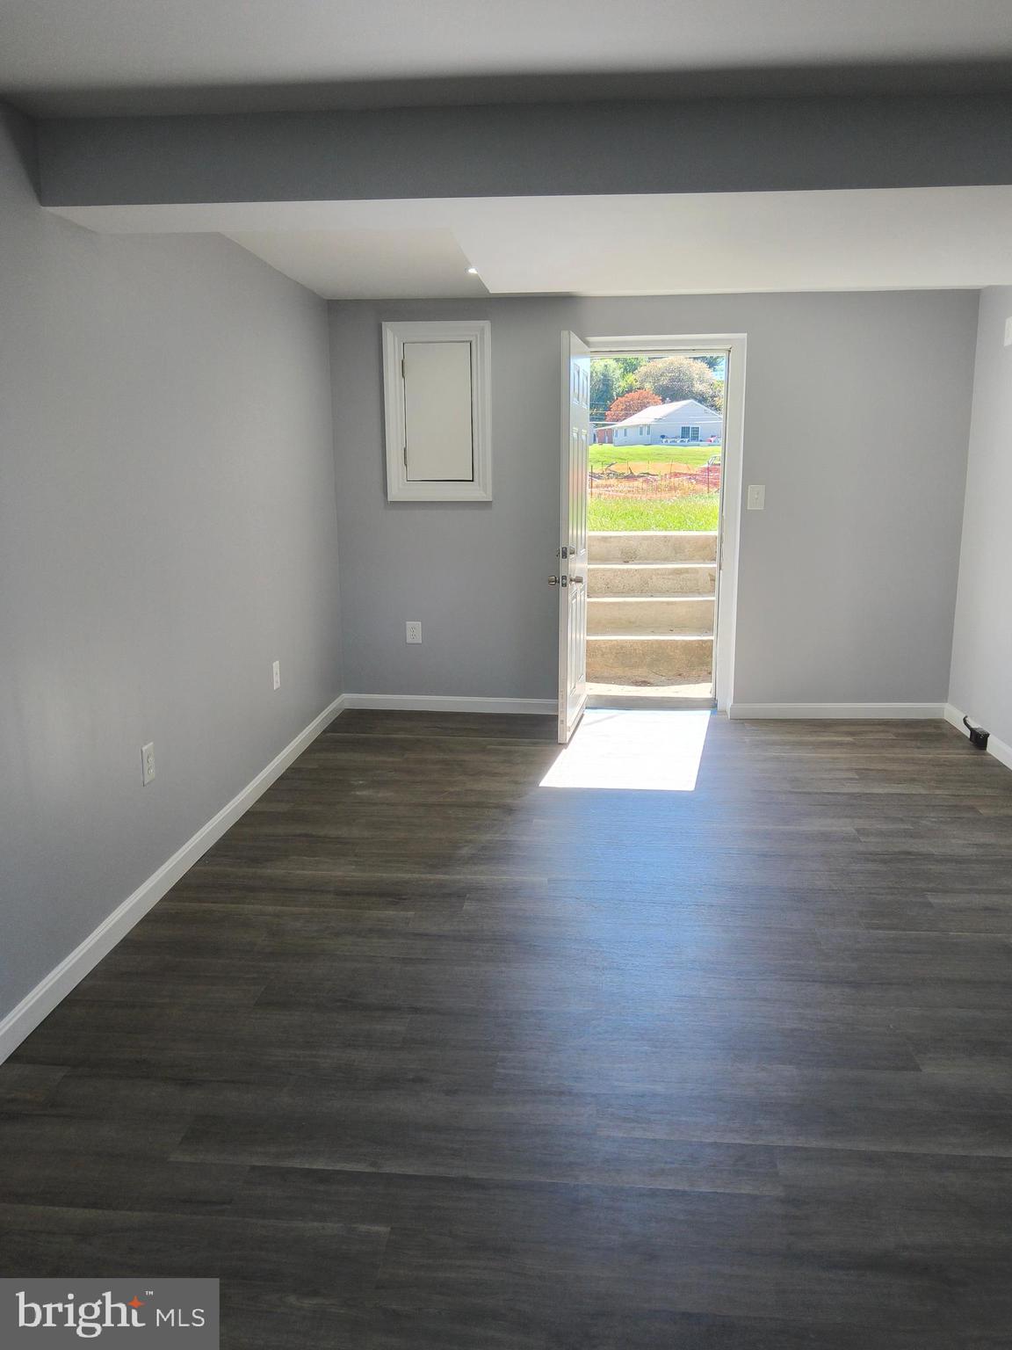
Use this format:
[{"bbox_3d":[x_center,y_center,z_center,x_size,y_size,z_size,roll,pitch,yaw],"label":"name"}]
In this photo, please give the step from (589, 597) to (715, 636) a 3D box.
[{"bbox_3d":[0.982,-0.402,6.607,1.000,0.237,0.250,1,11,5],"label":"step"}]

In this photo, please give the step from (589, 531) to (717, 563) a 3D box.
[{"bbox_3d":[1.044,-0.912,7.040,1.000,0.201,0.280,1,11,5],"label":"step"}]

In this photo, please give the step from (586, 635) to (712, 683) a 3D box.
[{"bbox_3d":[0.958,-0.107,6.447,1.000,0.289,0.240,1,11,5],"label":"step"}]

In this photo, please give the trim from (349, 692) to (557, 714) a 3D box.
[{"bbox_3d":[-0.281,0.174,5.755,1.417,0.090,0.016,1,11,7],"label":"trim"}]

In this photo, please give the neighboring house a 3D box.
[{"bbox_3d":[14.782,-23.791,93.388,7.600,4.146,11.000,-4,12,-18],"label":"neighboring house"}]

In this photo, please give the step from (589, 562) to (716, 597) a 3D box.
[{"bbox_3d":[1.011,-0.660,6.805,1.000,0.197,0.260,1,11,5],"label":"step"}]

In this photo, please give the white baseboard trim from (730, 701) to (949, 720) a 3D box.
[{"bbox_3d":[1.881,0.206,5.512,1.223,0.090,0.016,0,11,2],"label":"white baseboard trim"}]

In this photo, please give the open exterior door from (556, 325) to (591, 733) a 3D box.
[{"bbox_3d":[0.369,-0.717,5.187,0.050,2.010,0.790,2,12,12],"label":"open exterior door"}]

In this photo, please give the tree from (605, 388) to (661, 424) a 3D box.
[{"bbox_3d":[13.178,-26.526,100.766,5.771,5.914,5.771,0,11,0],"label":"tree"}]

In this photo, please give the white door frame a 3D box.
[{"bbox_3d":[0.865,-0.800,5.481,0.884,2.091,0.130,1,11,5],"label":"white door frame"}]

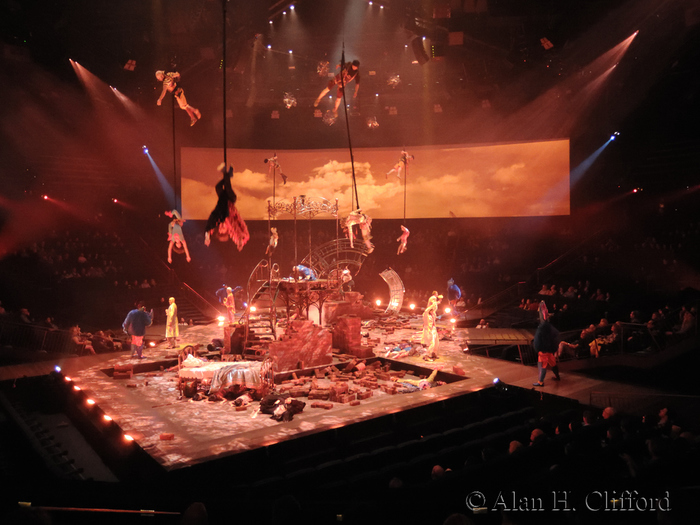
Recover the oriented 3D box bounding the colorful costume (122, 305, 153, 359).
[{"bbox_3d":[-6.425,2.043,17.200,0.650,1.720,0.850,0,0,-30],"label":"colorful costume"}]

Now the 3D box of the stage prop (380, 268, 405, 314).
[{"bbox_3d":[2.177,1.485,29.000,1.200,2.350,0.600,0,0,12],"label":"stage prop"}]

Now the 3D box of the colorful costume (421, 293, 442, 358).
[{"bbox_3d":[2.404,1.888,16.700,0.620,1.980,0.580,0,0,9],"label":"colorful costume"}]

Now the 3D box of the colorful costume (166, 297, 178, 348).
[{"bbox_3d":[-5.948,2.022,19.000,0.420,1.700,0.500,0,0,-15],"label":"colorful costume"}]

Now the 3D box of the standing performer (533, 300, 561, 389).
[{"bbox_3d":[4.720,1.940,13.600,0.680,2.020,0.620,0,0,-6],"label":"standing performer"}]

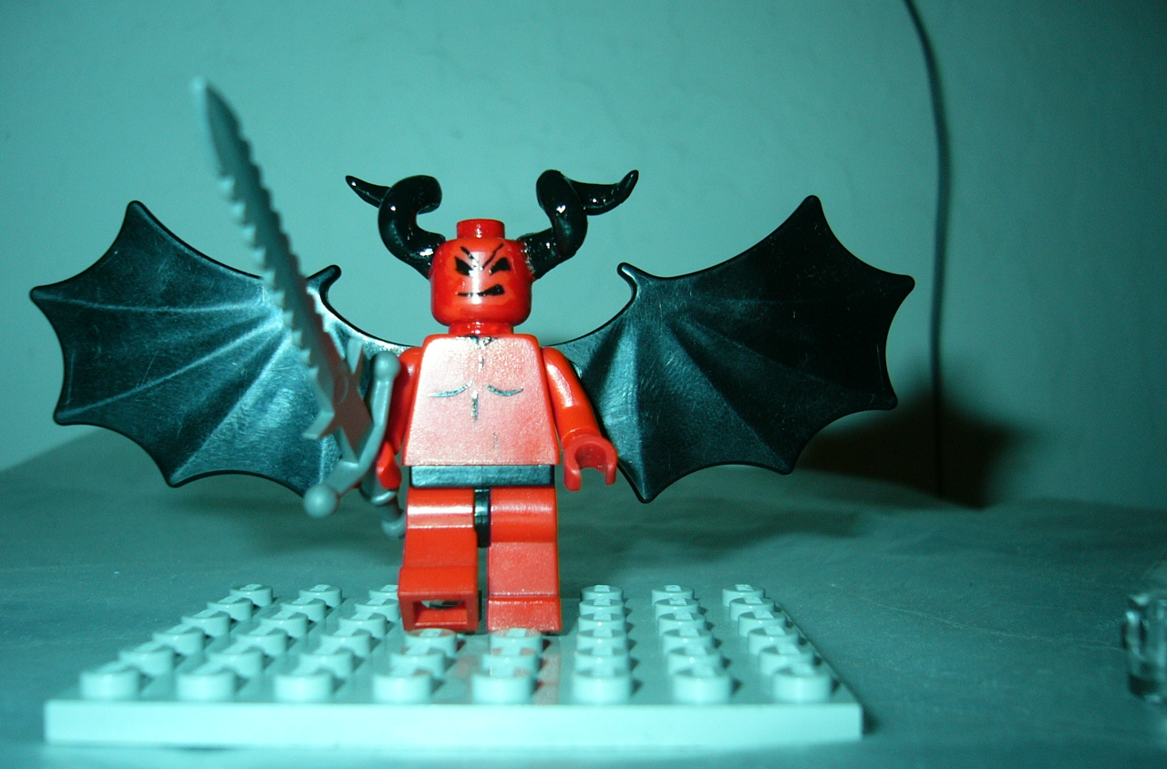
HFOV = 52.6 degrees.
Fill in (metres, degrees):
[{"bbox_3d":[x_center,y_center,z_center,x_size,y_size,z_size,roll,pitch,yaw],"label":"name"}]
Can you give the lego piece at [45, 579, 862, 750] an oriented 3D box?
[{"bbox_3d":[-0.010,0.026,0.114,0.064,0.005,0.048,0,-1,1],"label":"lego piece"}]

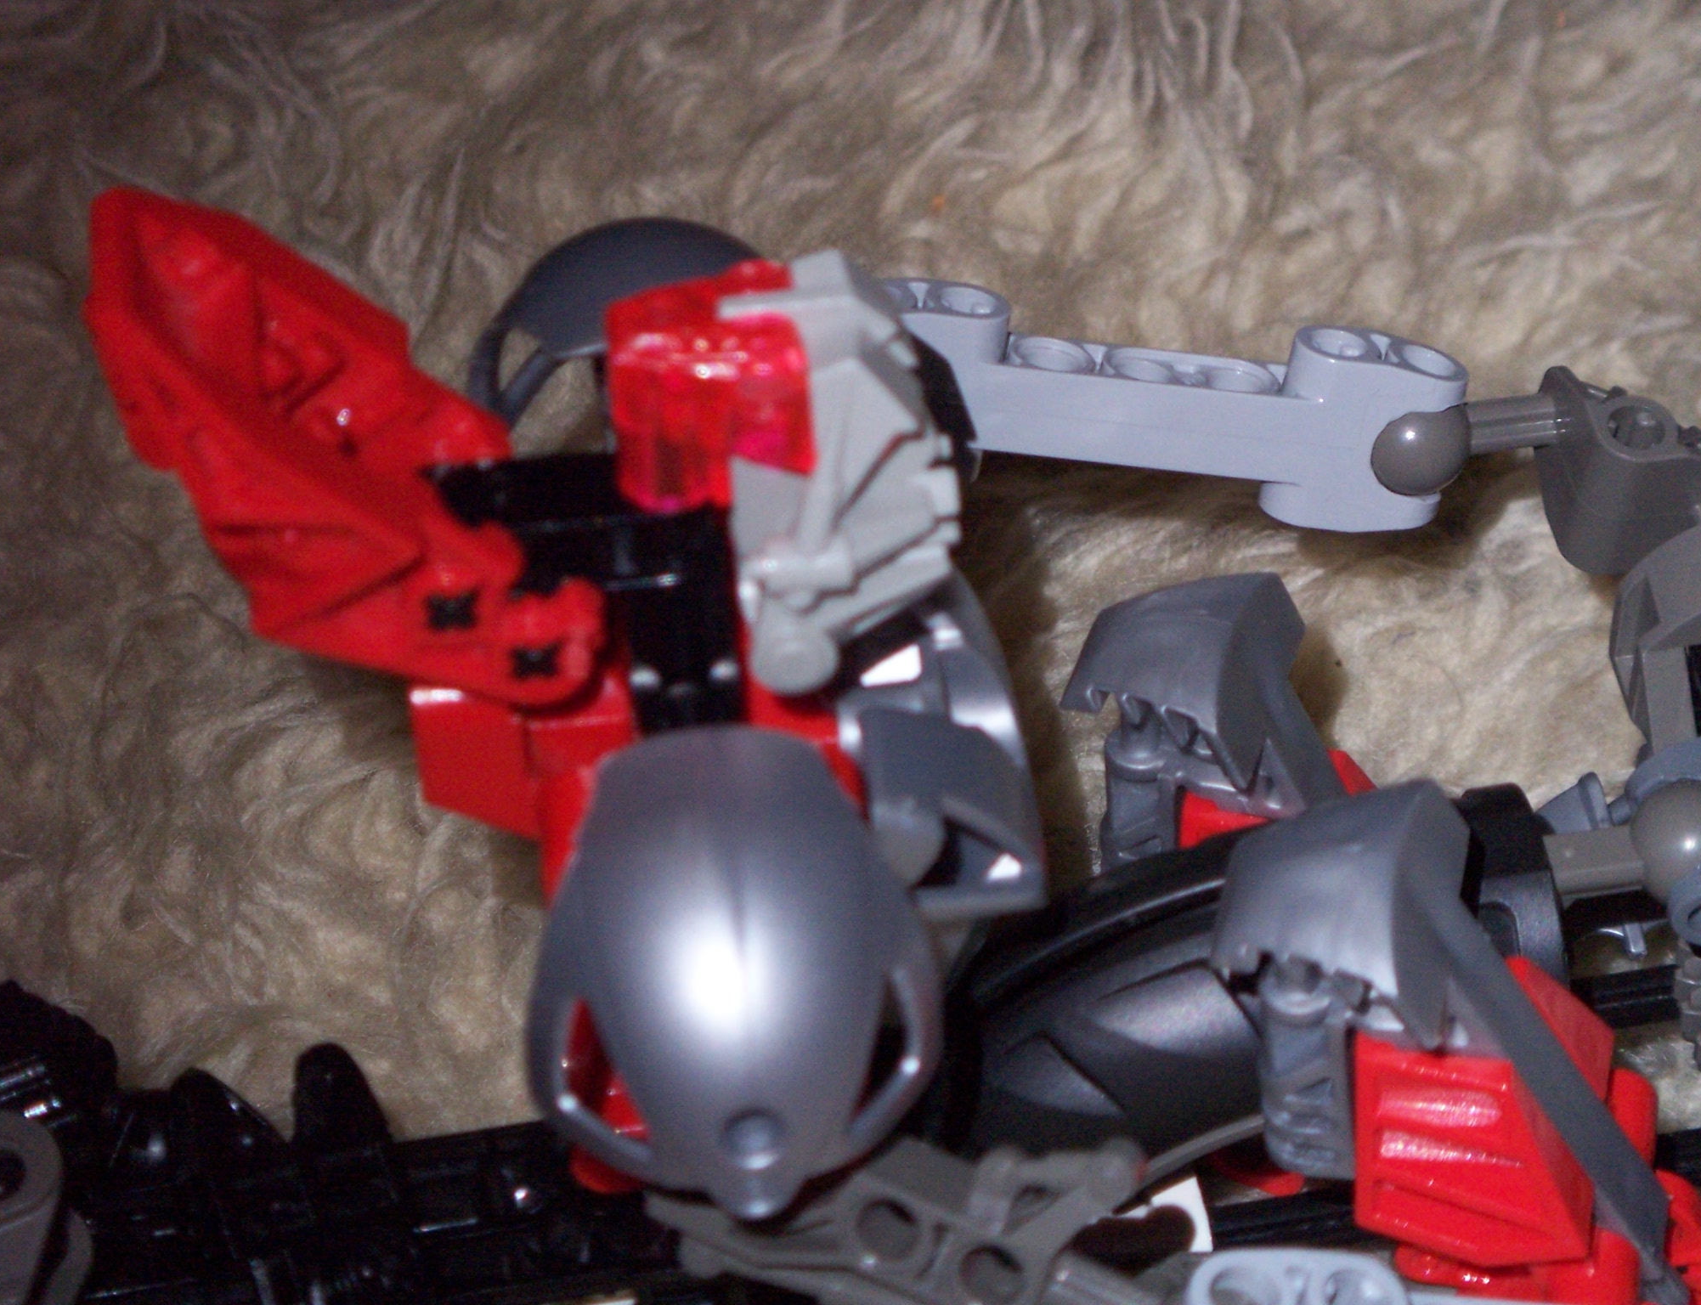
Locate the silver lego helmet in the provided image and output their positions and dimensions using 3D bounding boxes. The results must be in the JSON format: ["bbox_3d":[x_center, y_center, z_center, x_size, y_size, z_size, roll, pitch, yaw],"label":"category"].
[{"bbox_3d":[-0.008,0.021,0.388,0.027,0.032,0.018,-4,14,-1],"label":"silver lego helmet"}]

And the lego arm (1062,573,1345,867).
[{"bbox_3d":[0.031,0.007,0.485,0.024,0.025,0.023,21,40,27],"label":"lego arm"}]

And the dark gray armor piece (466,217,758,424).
[{"bbox_3d":[-0.015,-0.023,0.430,0.027,0.017,0.029,-1,28,-2],"label":"dark gray armor piece"}]

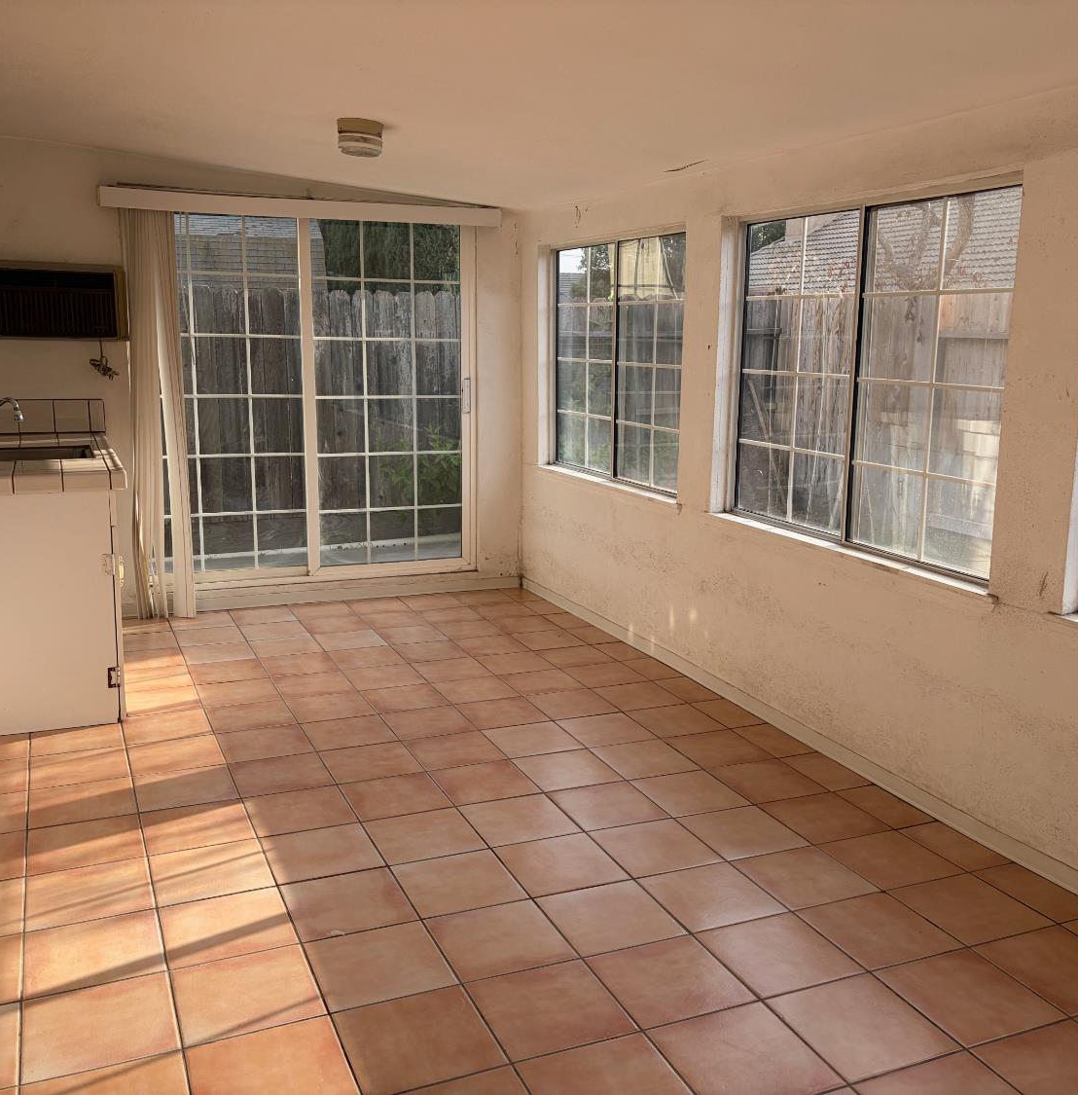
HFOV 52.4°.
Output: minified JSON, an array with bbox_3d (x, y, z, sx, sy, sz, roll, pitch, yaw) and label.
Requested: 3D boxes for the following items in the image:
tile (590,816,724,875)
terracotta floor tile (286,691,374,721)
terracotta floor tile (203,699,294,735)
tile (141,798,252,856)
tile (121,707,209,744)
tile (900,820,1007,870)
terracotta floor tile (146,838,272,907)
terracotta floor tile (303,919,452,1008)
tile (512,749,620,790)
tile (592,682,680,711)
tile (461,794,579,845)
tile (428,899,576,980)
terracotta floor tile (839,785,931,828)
[{"bbox_3d":[0.340,0.883,3.219,0.294,0.012,0.294,-3,12,-23],"label":"tile"},{"bbox_3d":[-0.826,0.642,4.362,0.298,0.010,0.298,-4,12,-23],"label":"terracotta floor tile"},{"bbox_3d":[-1.111,0.653,4.211,0.298,0.012,0.298,-3,12,-23],"label":"terracotta floor tile"},{"bbox_3d":[-1.026,0.844,3.300,0.298,0.010,0.298,-4,12,-23],"label":"tile"},{"bbox_3d":[-1.381,0.668,4.090,0.298,0.010,0.298,-3,12,-23],"label":"tile"},{"bbox_3d":[1.232,0.892,3.277,0.150,0.012,0.294,-3,12,-23],"label":"tile"},{"bbox_3d":[-0.896,0.889,2.997,0.298,0.010,0.298,-3,12,-23],"label":"terracotta floor tile"},{"bbox_3d":[-0.377,0.988,2.583,0.294,0.012,0.294,-3,12,-23],"label":"terracotta floor tile"},{"bbox_3d":[0.094,0.769,3.767,0.299,0.010,0.299,-3,12,-23],"label":"tile"},{"bbox_3d":[0.409,0.624,4.557,0.299,0.010,0.299,-3,12,-23],"label":"tile"},{"bbox_3d":[-0.060,0.839,3.357,0.298,0.010,0.298,-3,12,-23],"label":"tile"},{"bbox_3d":[-0.098,0.972,2.709,0.298,0.010,0.298,-4,12,-23],"label":"tile"},{"bbox_3d":[1.123,0.828,3.556,0.177,0.010,0.298,-4,12,-23],"label":"terracotta floor tile"}]

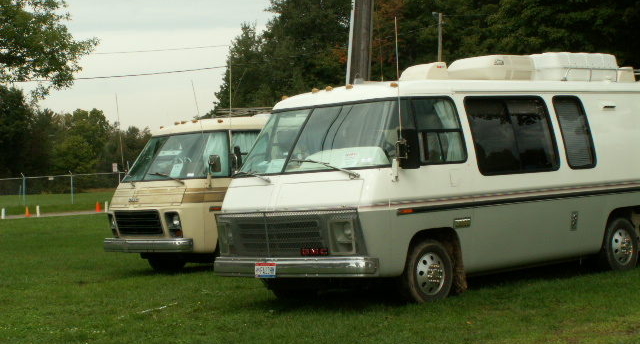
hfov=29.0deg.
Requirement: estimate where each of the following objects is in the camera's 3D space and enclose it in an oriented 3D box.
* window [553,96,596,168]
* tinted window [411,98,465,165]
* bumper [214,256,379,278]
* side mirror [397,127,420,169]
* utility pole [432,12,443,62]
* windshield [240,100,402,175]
[{"bbox_3d":[3.045,-0.479,14.808,0.690,0.870,0.070,-3,-5,-45],"label":"window"},{"bbox_3d":[1.256,-0.444,13.054,0.760,0.720,0.070,-3,-5,-45],"label":"tinted window"},{"bbox_3d":[-0.392,0.989,12.956,0.460,0.210,2.270,-3,-1,-45],"label":"bumper"},{"bbox_3d":[0.897,-0.231,12.425,0.200,0.410,0.090,-4,0,23],"label":"side mirror"},{"bbox_3d":[6.120,-3.190,61.980,0.350,9.600,0.280,-2,0,0],"label":"utility pole"},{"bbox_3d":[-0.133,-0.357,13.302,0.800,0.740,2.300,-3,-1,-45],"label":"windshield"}]

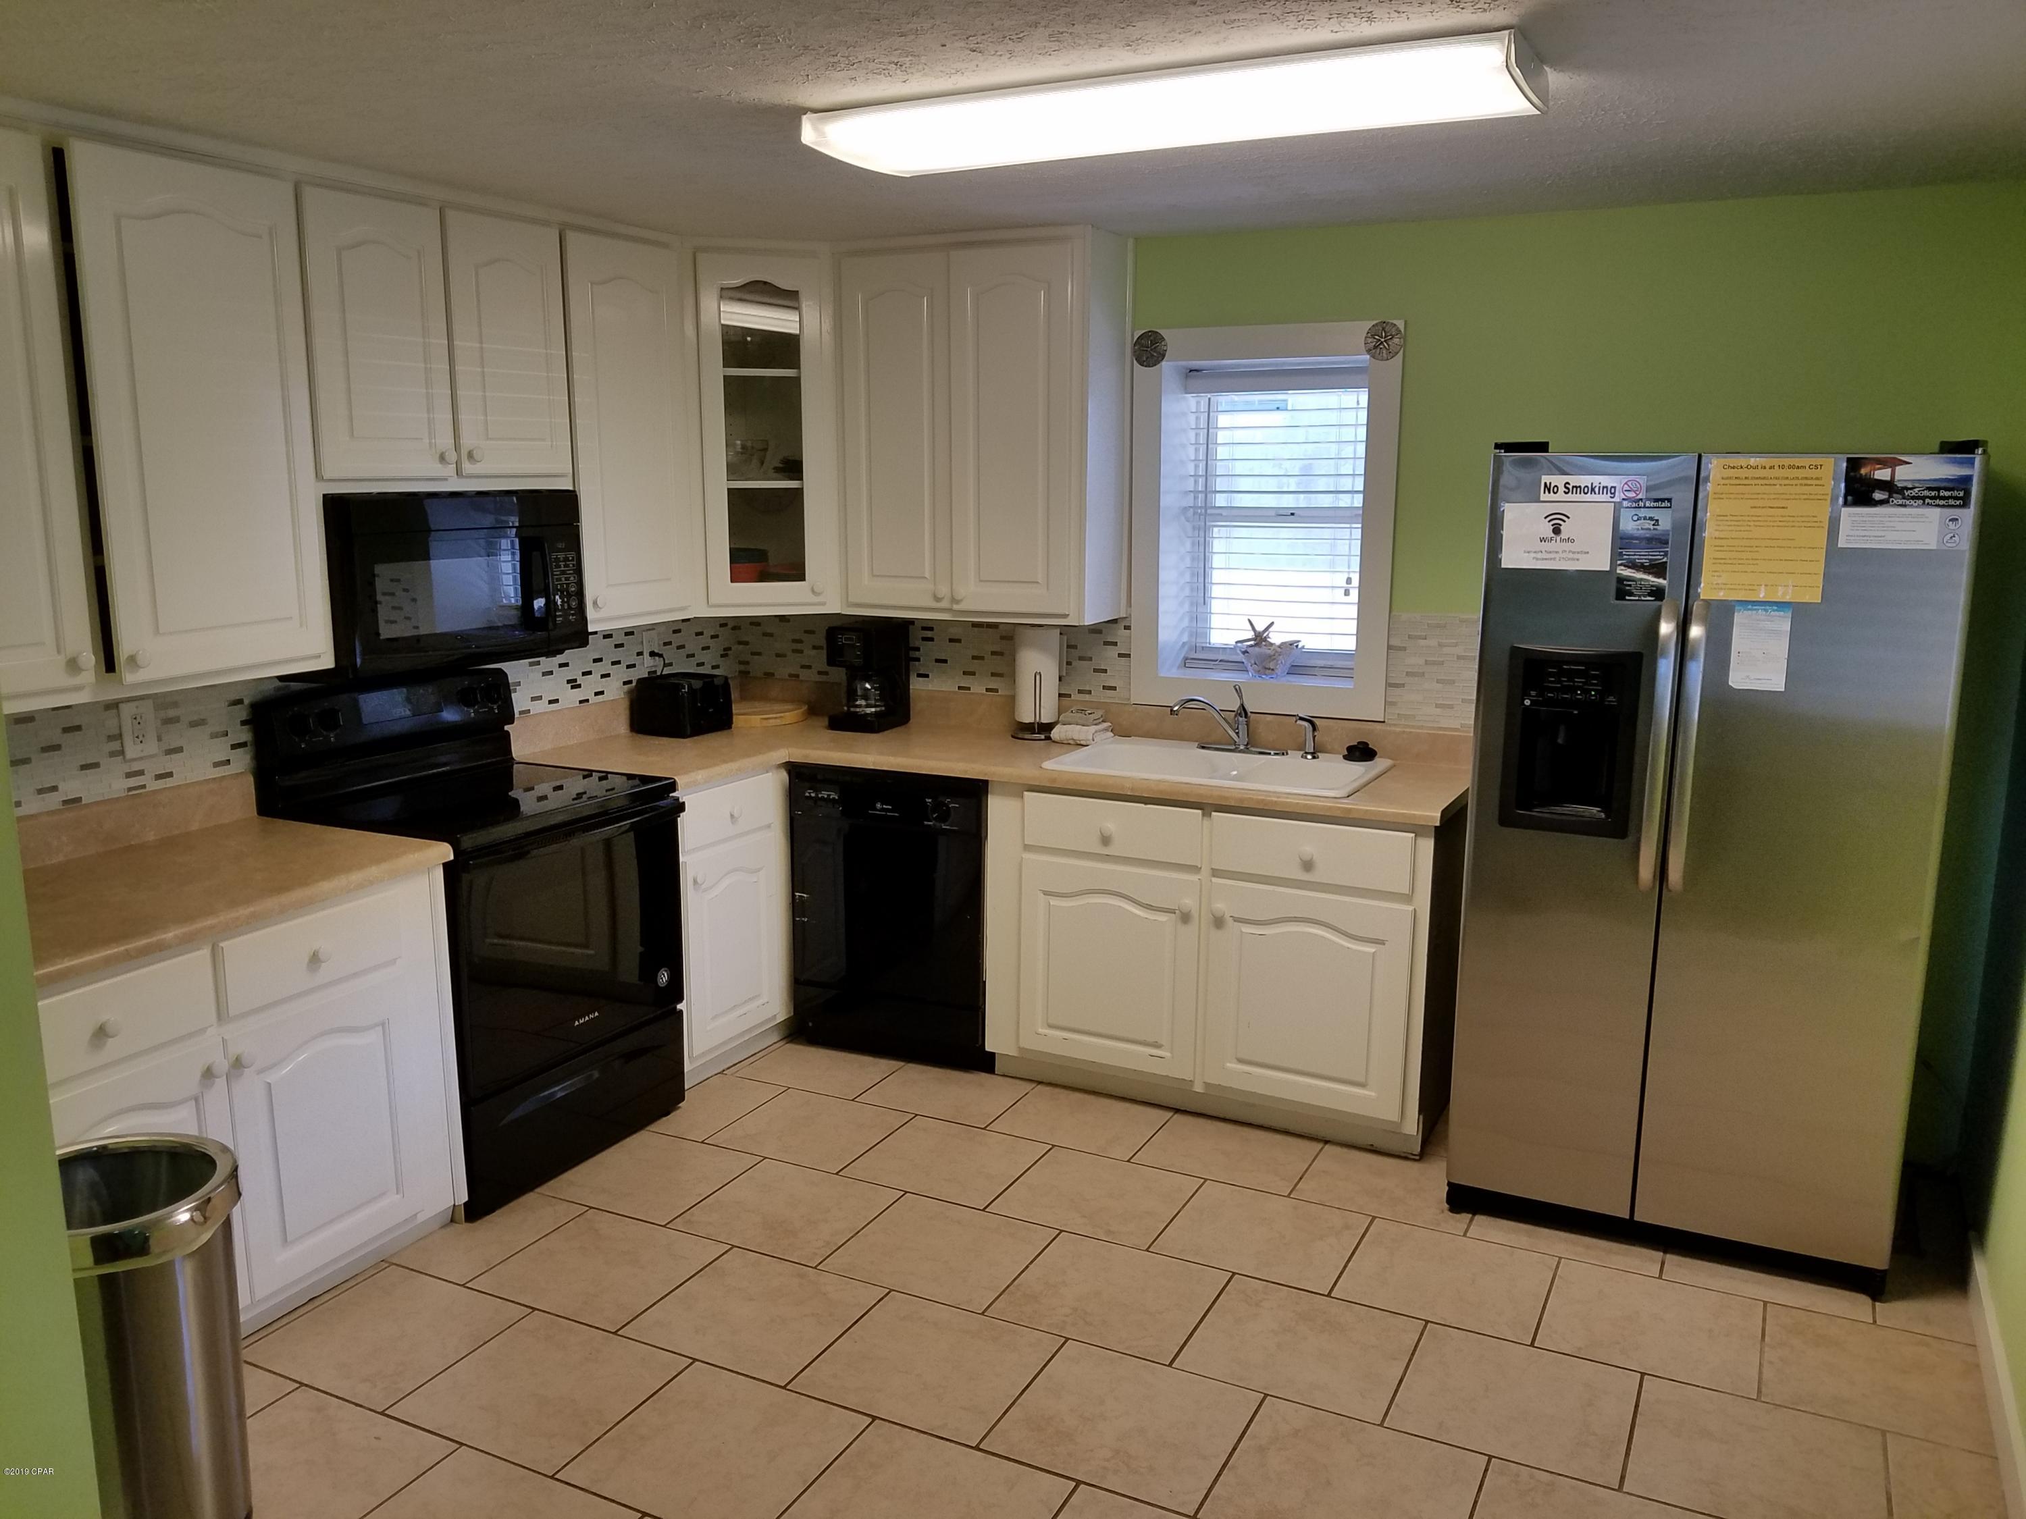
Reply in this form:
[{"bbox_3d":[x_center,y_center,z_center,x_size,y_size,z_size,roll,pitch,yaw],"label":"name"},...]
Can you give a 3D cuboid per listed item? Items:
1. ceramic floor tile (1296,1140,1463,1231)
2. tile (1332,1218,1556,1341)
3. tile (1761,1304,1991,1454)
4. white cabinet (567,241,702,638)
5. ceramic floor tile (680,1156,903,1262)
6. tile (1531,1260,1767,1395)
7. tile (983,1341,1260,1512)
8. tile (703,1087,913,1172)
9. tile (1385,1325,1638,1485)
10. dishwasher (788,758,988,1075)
[{"bbox_3d":[0.927,1.036,3.714,0.405,0.012,0.395,5,12,26],"label":"ceramic floor tile"},{"bbox_3d":[0.933,1.118,3.278,0.405,0.012,0.395,5,12,26],"label":"tile"},{"bbox_3d":[1.684,1.208,2.982,0.385,0.010,0.402,5,12,26],"label":"tile"},{"bbox_3d":[-1.154,-0.884,4.155,0.310,1.010,0.460,5,12,26],"label":"white cabinet"},{"bbox_3d":[-0.525,1.064,3.579,0.405,0.010,0.391,6,12,26],"label":"ceramic floor tile"},{"bbox_3d":[1.299,1.153,3.097,0.405,0.012,0.395,5,12,26],"label":"tile"},{"bbox_3d":[0.206,1.218,2.789,0.405,0.010,0.391,6,12,26],"label":"tile"},{"bbox_3d":[-0.530,0.981,4.014,0.405,0.010,0.391,6,12,26],"label":"tile"},{"bbox_3d":[0.945,1.207,2.861,0.405,0.010,0.391,6,12,26],"label":"tile"},{"bbox_3d":[-0.229,0.415,4.614,0.625,0.868,0.565,5,12,26],"label":"dishwasher"}]

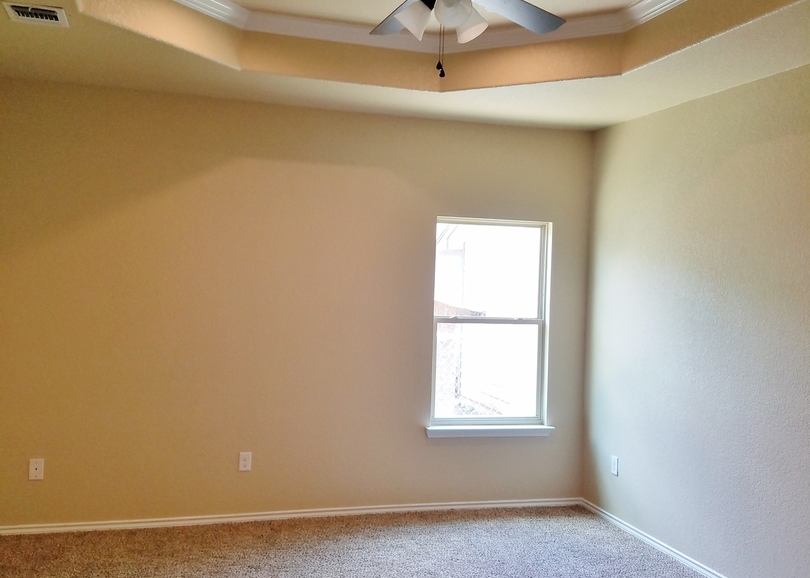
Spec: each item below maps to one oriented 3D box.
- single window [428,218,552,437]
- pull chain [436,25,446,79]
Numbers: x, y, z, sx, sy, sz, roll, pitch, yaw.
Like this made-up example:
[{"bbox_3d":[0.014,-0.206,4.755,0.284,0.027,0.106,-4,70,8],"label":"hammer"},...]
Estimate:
[{"bbox_3d":[0.624,0.279,5.793,0.917,1.538,0.115,2,1,-17],"label":"single window"},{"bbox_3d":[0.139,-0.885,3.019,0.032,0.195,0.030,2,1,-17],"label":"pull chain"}]

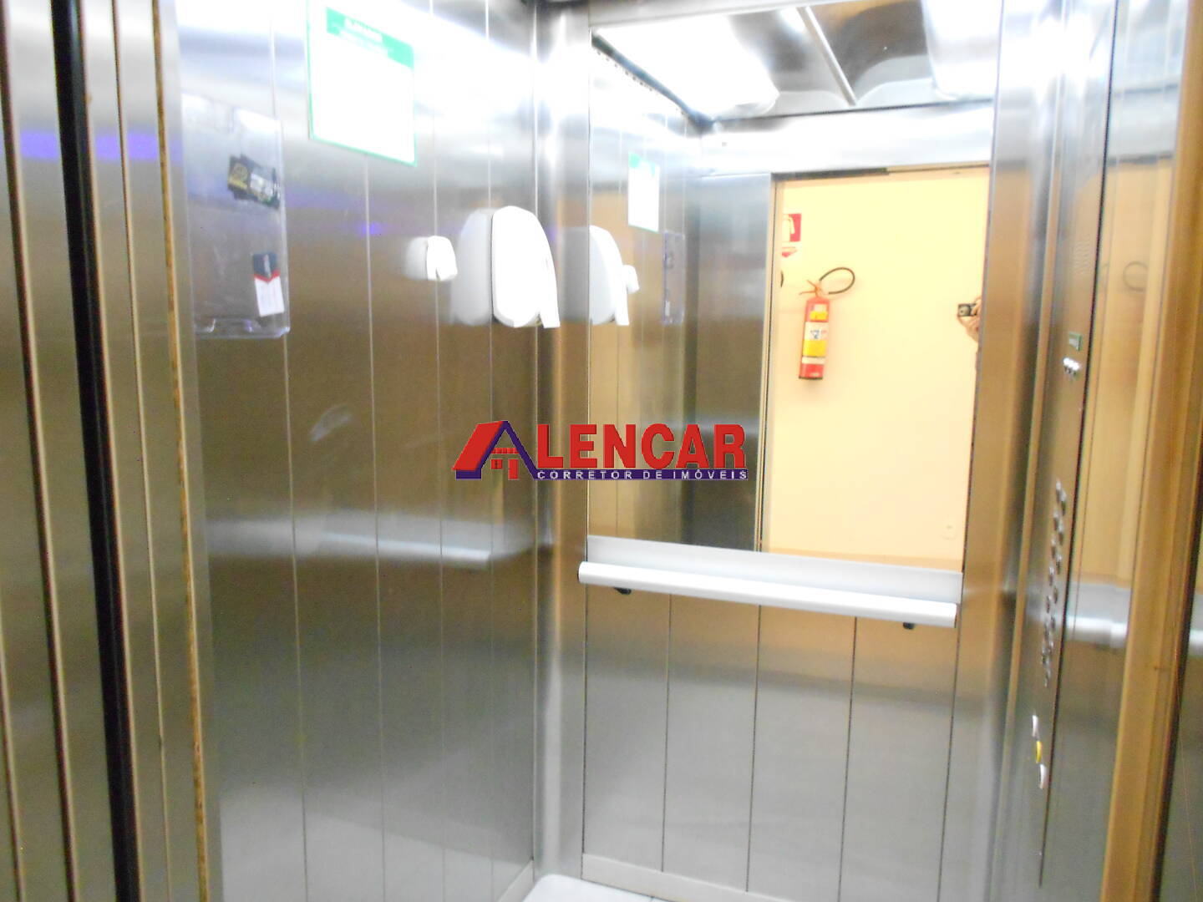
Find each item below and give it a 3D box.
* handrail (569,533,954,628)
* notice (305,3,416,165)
[{"bbox_3d":[0.364,0.300,2.114,0.885,0.110,0.078,4,9,20],"label":"handrail"},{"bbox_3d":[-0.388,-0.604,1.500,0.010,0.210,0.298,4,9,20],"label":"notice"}]

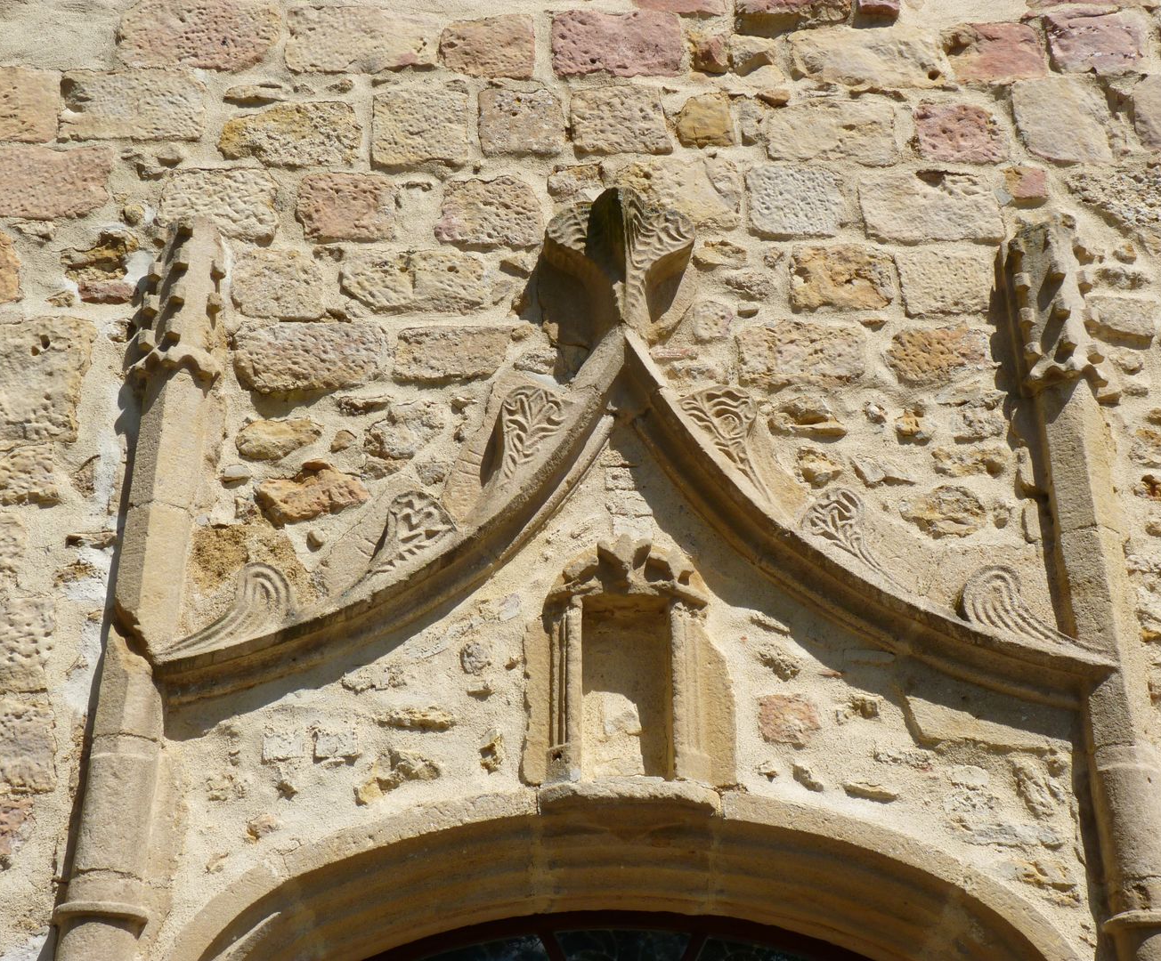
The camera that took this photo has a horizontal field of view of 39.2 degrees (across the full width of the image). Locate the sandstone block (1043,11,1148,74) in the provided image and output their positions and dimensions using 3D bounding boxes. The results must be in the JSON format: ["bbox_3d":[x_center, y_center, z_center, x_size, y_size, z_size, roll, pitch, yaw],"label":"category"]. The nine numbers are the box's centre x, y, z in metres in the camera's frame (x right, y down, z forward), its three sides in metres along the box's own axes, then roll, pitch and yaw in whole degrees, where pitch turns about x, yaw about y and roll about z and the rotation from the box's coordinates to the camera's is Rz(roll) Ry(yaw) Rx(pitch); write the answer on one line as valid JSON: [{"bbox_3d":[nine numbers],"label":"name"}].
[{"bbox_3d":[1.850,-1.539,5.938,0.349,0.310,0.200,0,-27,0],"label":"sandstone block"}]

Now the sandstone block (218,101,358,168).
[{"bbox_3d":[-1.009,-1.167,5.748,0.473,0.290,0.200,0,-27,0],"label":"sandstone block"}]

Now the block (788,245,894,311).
[{"bbox_3d":[0.772,-0.551,4.931,0.307,0.238,0.220,0,-28,0],"label":"block"}]

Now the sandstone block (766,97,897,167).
[{"bbox_3d":[0.779,-1.043,5.143,0.411,0.280,0.180,0,-27,0],"label":"sandstone block"}]

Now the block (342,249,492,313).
[{"bbox_3d":[-0.481,-0.549,4.885,0.446,0.228,0.180,0,-27,0],"label":"block"}]

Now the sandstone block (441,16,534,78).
[{"bbox_3d":[-0.298,-1.350,5.297,0.298,0.260,0.170,0,-27,0],"label":"sandstone block"}]

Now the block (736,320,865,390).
[{"bbox_3d":[0.634,-0.320,4.766,0.372,0.233,0.180,0,-27,0],"label":"block"}]

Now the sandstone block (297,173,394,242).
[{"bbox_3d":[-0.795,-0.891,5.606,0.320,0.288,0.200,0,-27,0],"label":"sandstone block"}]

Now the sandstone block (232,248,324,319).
[{"bbox_3d":[-0.893,-0.535,4.911,0.266,0.255,0.200,0,-28,0],"label":"sandstone block"}]

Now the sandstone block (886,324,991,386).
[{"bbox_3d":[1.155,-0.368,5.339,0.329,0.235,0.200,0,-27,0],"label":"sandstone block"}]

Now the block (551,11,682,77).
[{"bbox_3d":[0.116,-1.361,5.308,0.421,0.282,0.180,0,-27,0],"label":"block"}]

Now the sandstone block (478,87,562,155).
[{"bbox_3d":[-0.186,-1.083,5.204,0.269,0.287,0.200,0,-28,0],"label":"sandstone block"}]

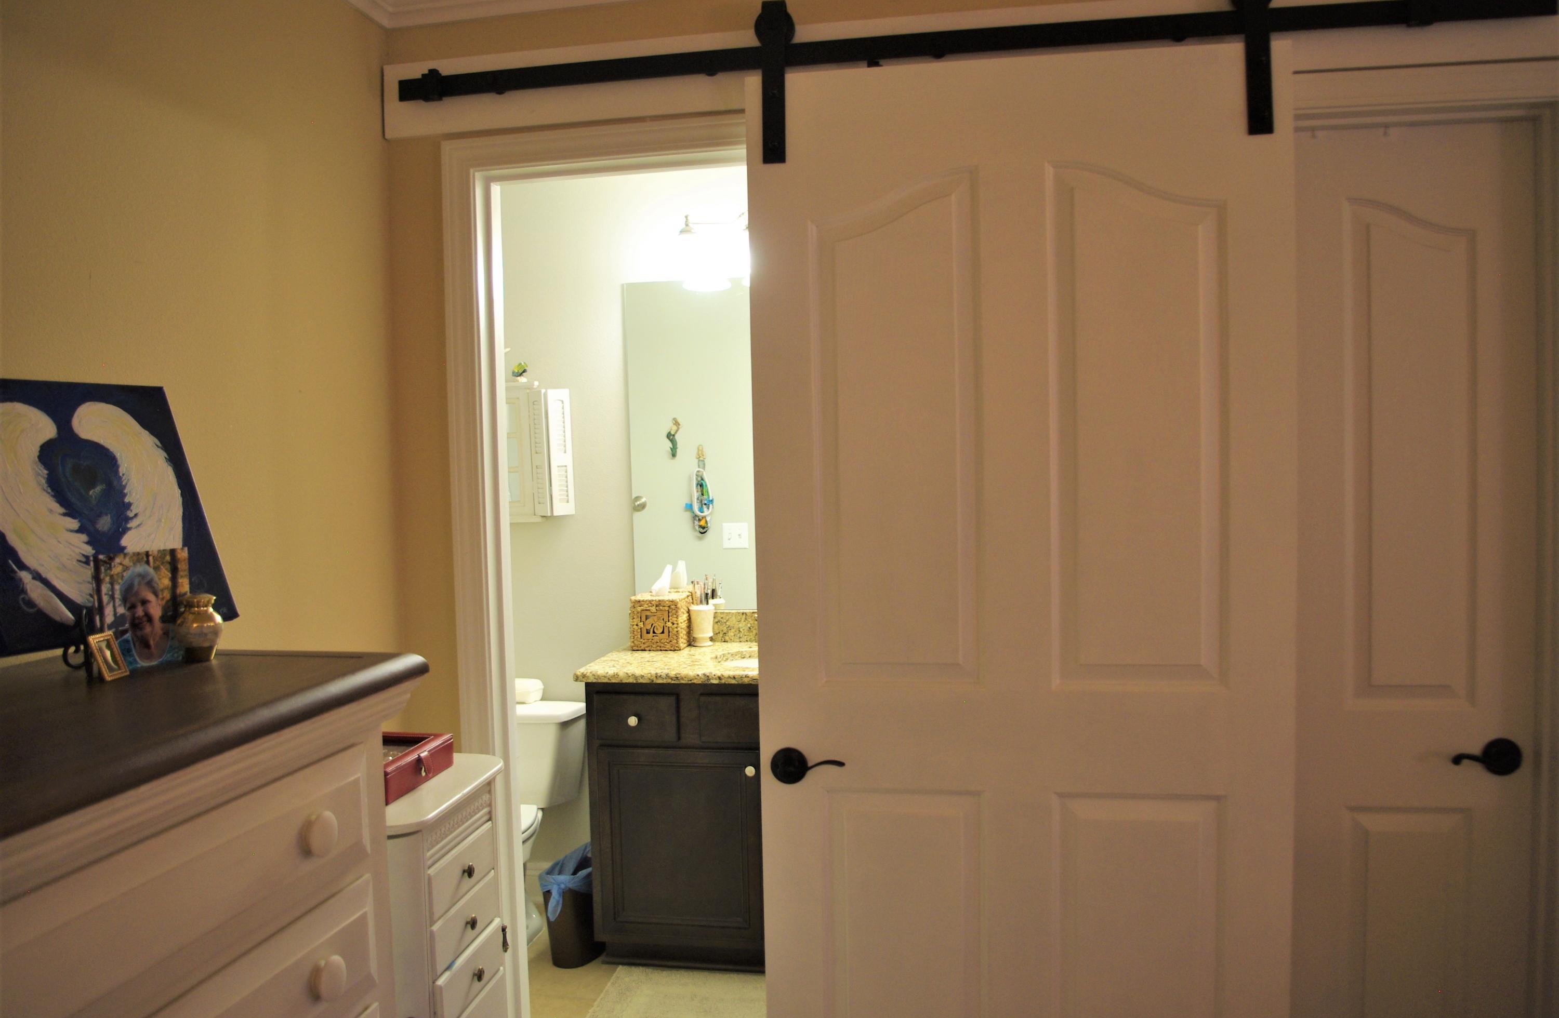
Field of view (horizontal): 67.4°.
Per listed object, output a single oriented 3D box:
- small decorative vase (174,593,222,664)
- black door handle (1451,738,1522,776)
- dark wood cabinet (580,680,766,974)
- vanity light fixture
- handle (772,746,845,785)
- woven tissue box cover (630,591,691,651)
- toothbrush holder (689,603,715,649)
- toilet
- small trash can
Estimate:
[{"bbox_3d":[-0.678,0.140,1.365,0.055,0.078,0.055,-1,3,10],"label":"small decorative vase"},{"bbox_3d":[1.204,0.425,1.984,0.135,0.066,0.059,-1,3,10],"label":"black door handle"},{"bbox_3d":[0.033,0.882,3.417,1.053,0.842,0.513,-1,3,10],"label":"dark wood cabinet"},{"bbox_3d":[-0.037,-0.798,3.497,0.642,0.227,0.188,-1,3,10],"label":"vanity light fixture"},{"bbox_3d":[0.047,0.447,2.022,0.133,0.065,0.059,-1,3,10],"label":"handle"},{"bbox_3d":[-0.362,0.353,3.614,0.151,0.153,0.146,-1,3,10],"label":"woven tissue box cover"},{"bbox_3d":[-0.236,0.363,3.612,0.077,0.128,0.077,-1,3,10],"label":"toothbrush holder"},{"bbox_3d":[-0.894,0.975,3.455,0.464,0.686,0.701,-1,3,10],"label":"toilet"},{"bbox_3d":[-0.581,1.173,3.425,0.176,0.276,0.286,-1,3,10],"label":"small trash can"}]

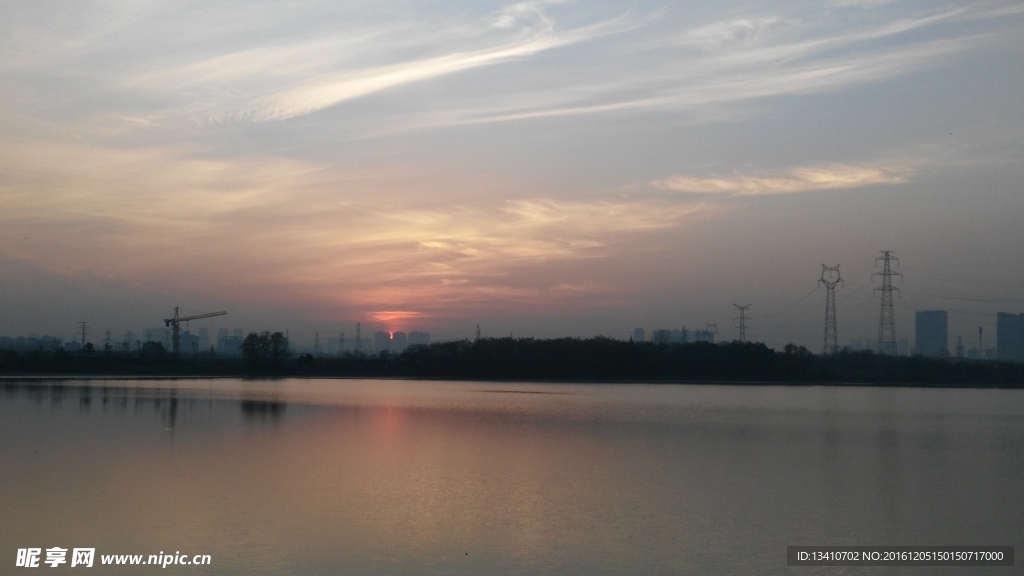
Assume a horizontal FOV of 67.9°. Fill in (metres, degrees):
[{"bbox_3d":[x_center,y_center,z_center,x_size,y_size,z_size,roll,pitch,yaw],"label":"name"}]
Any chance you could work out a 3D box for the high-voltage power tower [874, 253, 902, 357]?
[{"bbox_3d":[166.875,10.536,337.931,12.800,54.600,7.200,-1,-6,16],"label":"high-voltage power tower"}]

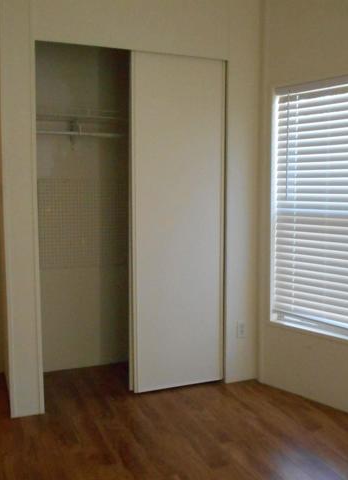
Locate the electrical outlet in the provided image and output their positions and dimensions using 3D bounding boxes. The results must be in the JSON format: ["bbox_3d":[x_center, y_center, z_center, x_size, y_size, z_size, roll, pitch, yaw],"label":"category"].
[{"bbox_3d":[0.440,0.582,3.108,0.070,0.115,0.015,-2,6,-21],"label":"electrical outlet"}]

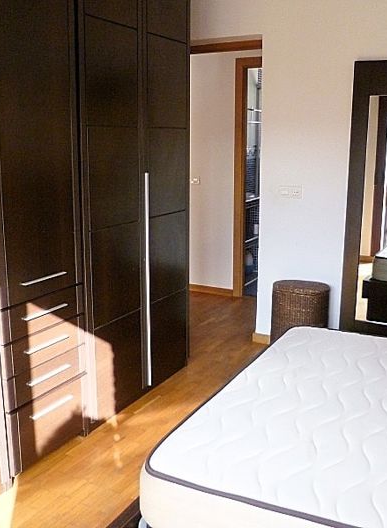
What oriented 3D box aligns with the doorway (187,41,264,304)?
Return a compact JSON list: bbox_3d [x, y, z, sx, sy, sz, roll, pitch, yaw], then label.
[{"bbox_3d":[0.191,-0.539,4.314,0.820,2.100,0.200,7,14,27],"label":"doorway"}]

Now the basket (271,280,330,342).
[{"bbox_3d":[0.702,0.396,3.779,0.370,0.515,0.330,7,14,27],"label":"basket"}]

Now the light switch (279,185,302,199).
[{"bbox_3d":[0.659,-0.483,3.841,0.155,0.087,0.013,7,14,27],"label":"light switch"}]

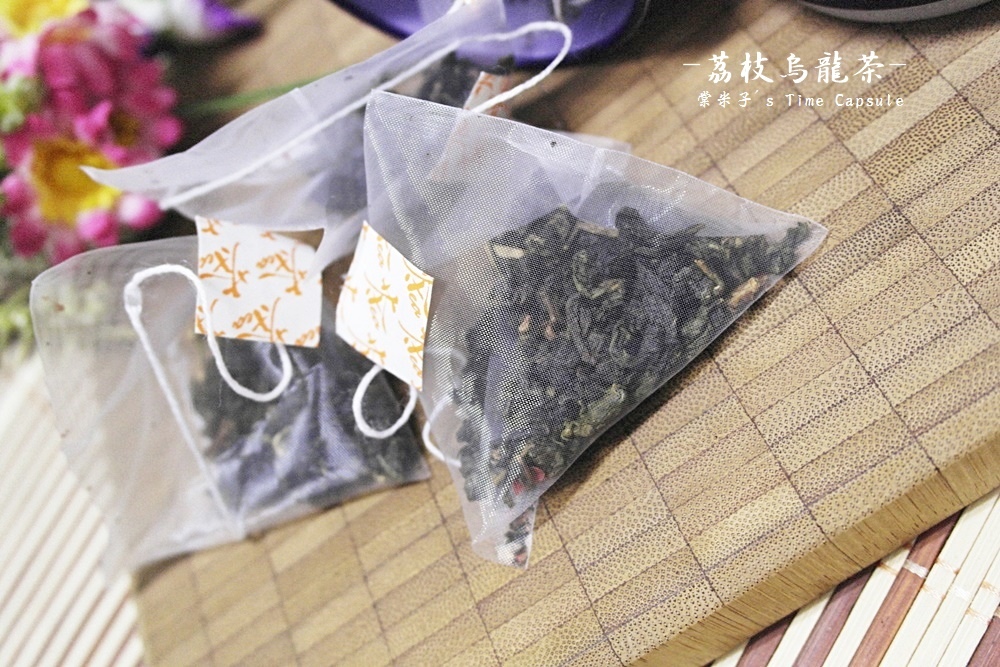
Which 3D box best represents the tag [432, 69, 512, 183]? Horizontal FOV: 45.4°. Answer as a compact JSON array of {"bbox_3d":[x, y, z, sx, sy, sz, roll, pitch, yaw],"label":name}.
[{"bbox_3d":[-0.005,-0.038,0.218,0.003,0.021,0.022,28,96,21],"label":"tag"}]

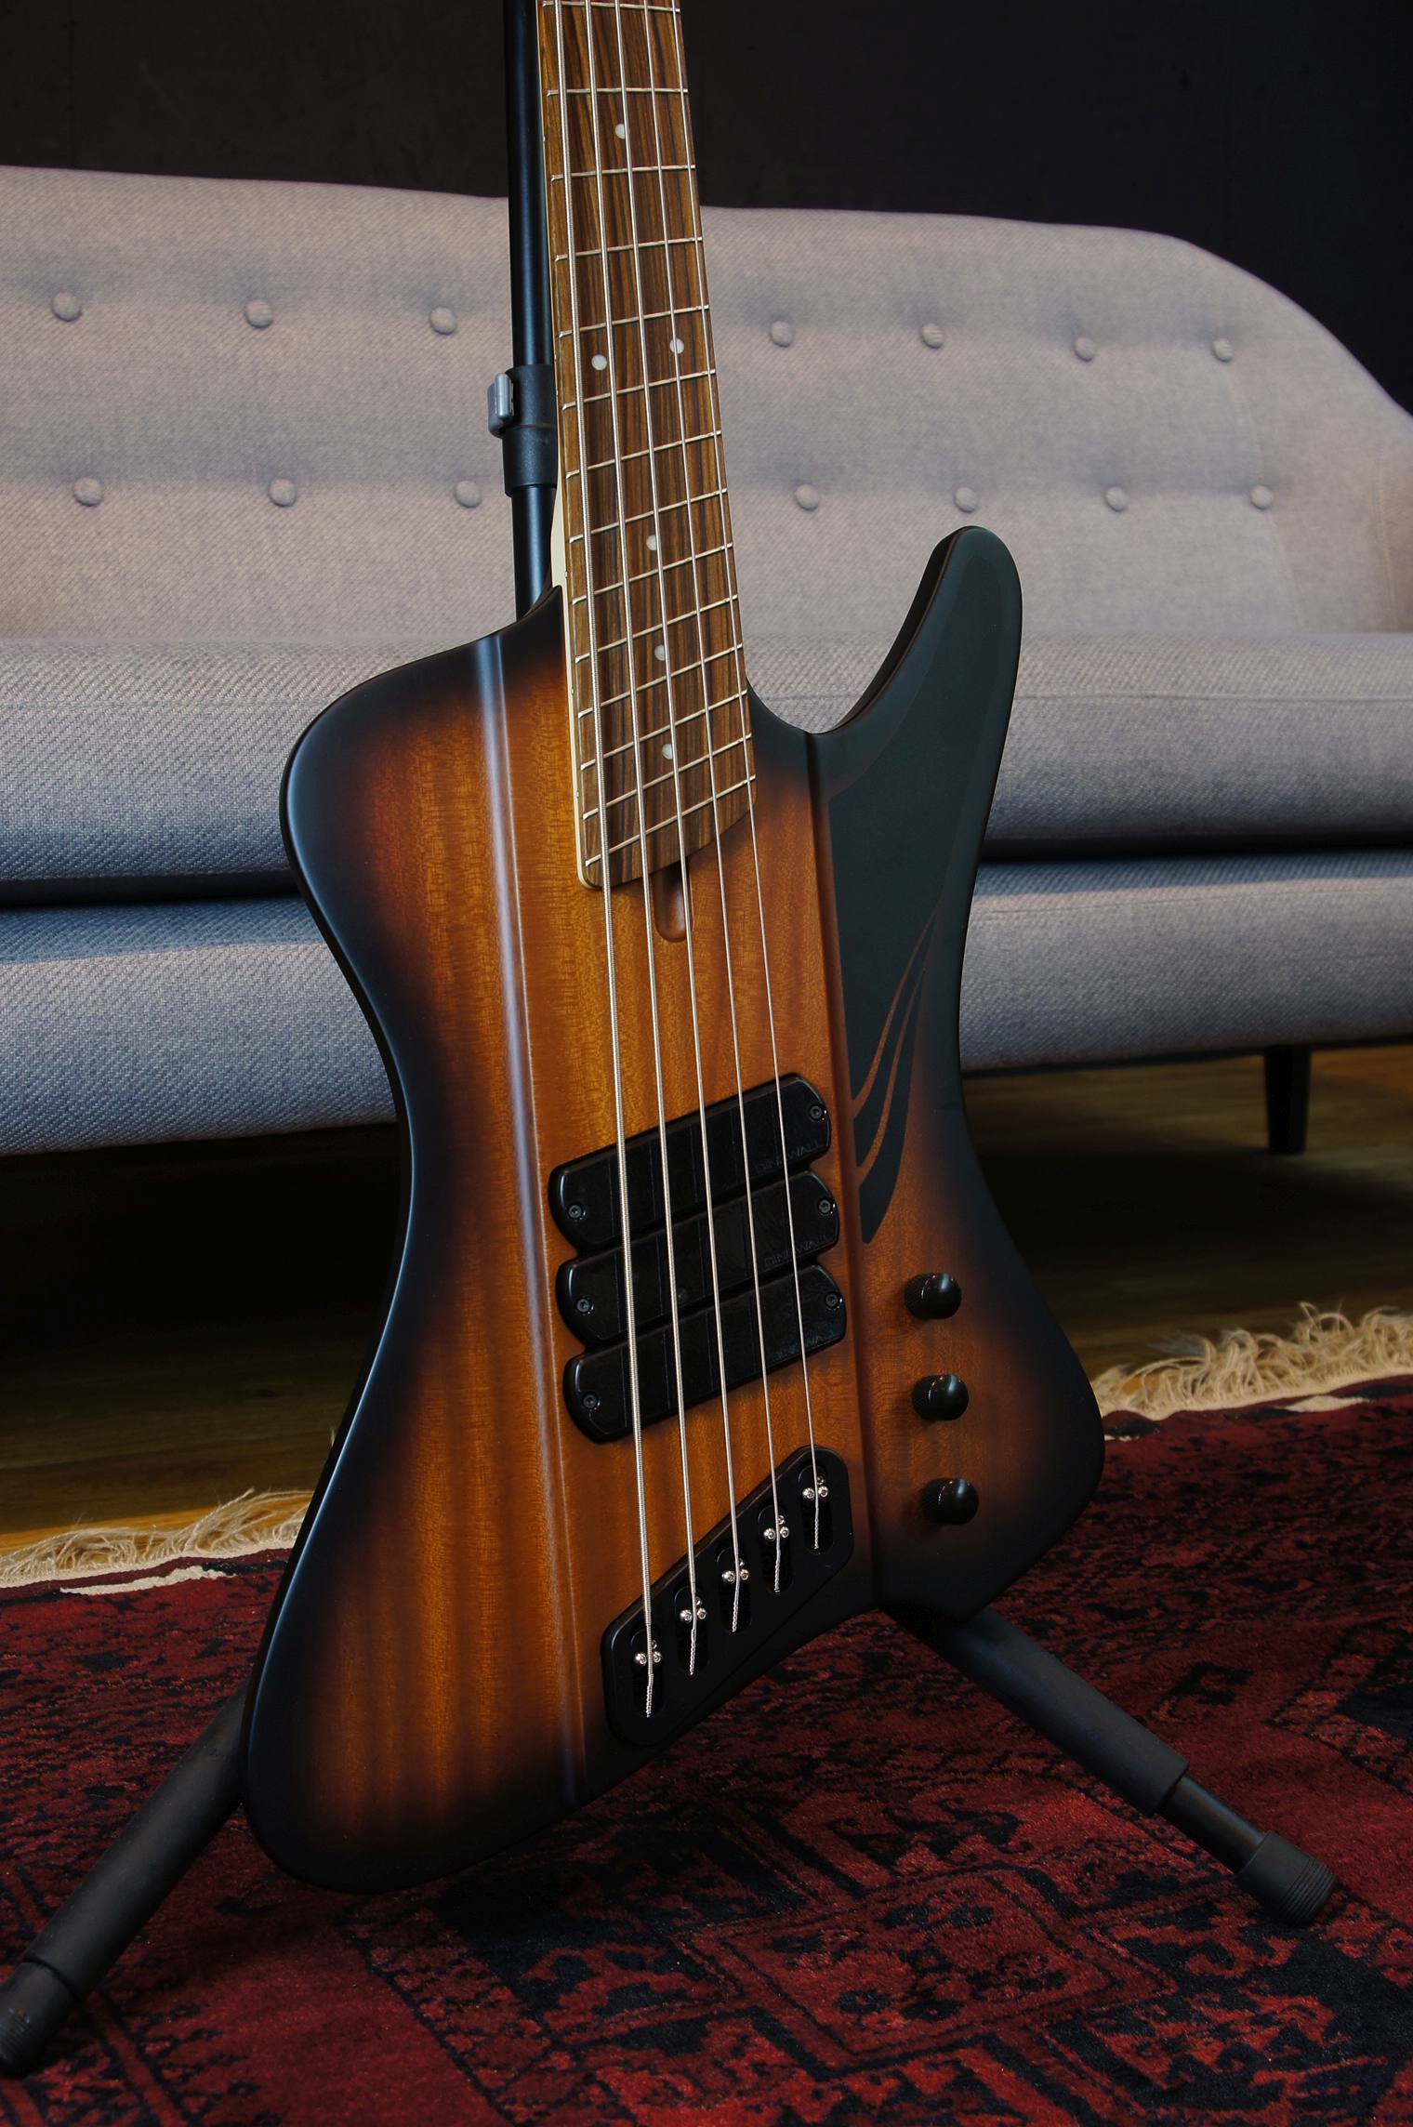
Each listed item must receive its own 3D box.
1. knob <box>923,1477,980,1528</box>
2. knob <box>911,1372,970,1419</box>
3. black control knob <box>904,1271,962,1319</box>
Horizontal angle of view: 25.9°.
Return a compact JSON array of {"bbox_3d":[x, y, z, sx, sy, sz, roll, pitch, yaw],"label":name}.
[{"bbox_3d":[0.095,0.170,1.185,0.018,0.018,0.017,-3,-4,-20],"label":"knob"},{"bbox_3d":[0.092,0.130,1.188,0.018,0.018,0.017,-3,-4,-20],"label":"knob"},{"bbox_3d":[0.089,0.090,1.191,0.018,0.018,0.017,-3,-4,-20],"label":"black control knob"}]

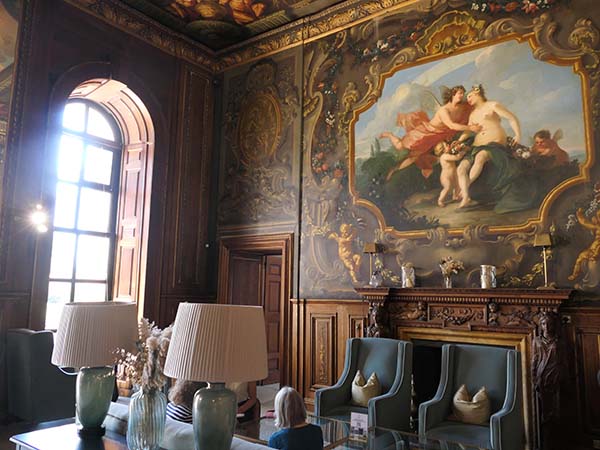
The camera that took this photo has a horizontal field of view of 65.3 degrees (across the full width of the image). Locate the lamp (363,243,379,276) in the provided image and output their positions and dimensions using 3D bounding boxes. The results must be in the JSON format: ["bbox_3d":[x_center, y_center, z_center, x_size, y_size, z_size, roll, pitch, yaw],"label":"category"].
[{"bbox_3d":[0.885,0.501,5.840,0.170,0.540,0.170,1,-8,0],"label":"lamp"}]

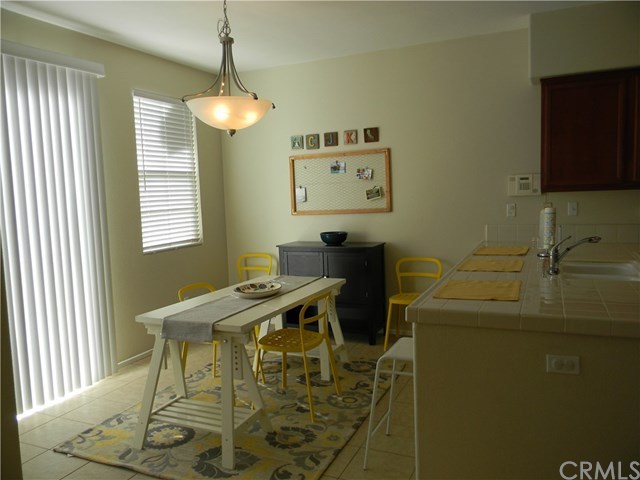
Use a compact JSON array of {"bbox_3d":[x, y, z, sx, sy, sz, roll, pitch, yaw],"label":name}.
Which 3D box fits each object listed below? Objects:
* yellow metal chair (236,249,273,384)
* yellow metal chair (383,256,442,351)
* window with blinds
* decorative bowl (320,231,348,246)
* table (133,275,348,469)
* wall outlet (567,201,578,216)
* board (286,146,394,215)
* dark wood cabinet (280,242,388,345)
[{"bbox_3d":[-0.772,0.568,5.428,0.460,0.777,0.500,0,5,25],"label":"yellow metal chair"},{"bbox_3d":[0.848,0.572,4.671,0.460,0.777,0.500,0,5,25],"label":"yellow metal chair"},{"bbox_3d":[-1.448,-0.638,4.994,0.080,1.460,0.850,0,5,25],"label":"window with blinds"},{"bbox_3d":[0.142,-0.004,5.003,0.285,0.116,0.285,-2,5,0],"label":"decorative bowl"},{"bbox_3d":[-0.402,0.738,3.593,0.750,0.727,1.820,0,5,25],"label":"table"},{"bbox_3d":[2.116,-0.256,4.326,0.073,0.117,0.012,0,5,25],"label":"wall outlet"},{"bbox_3d":[0.192,-0.564,5.179,1.080,0.610,0.035,0,5,25],"label":"board"},{"bbox_3d":[0.129,0.499,5.108,1.000,0.902,0.400,0,5,25],"label":"dark wood cabinet"}]

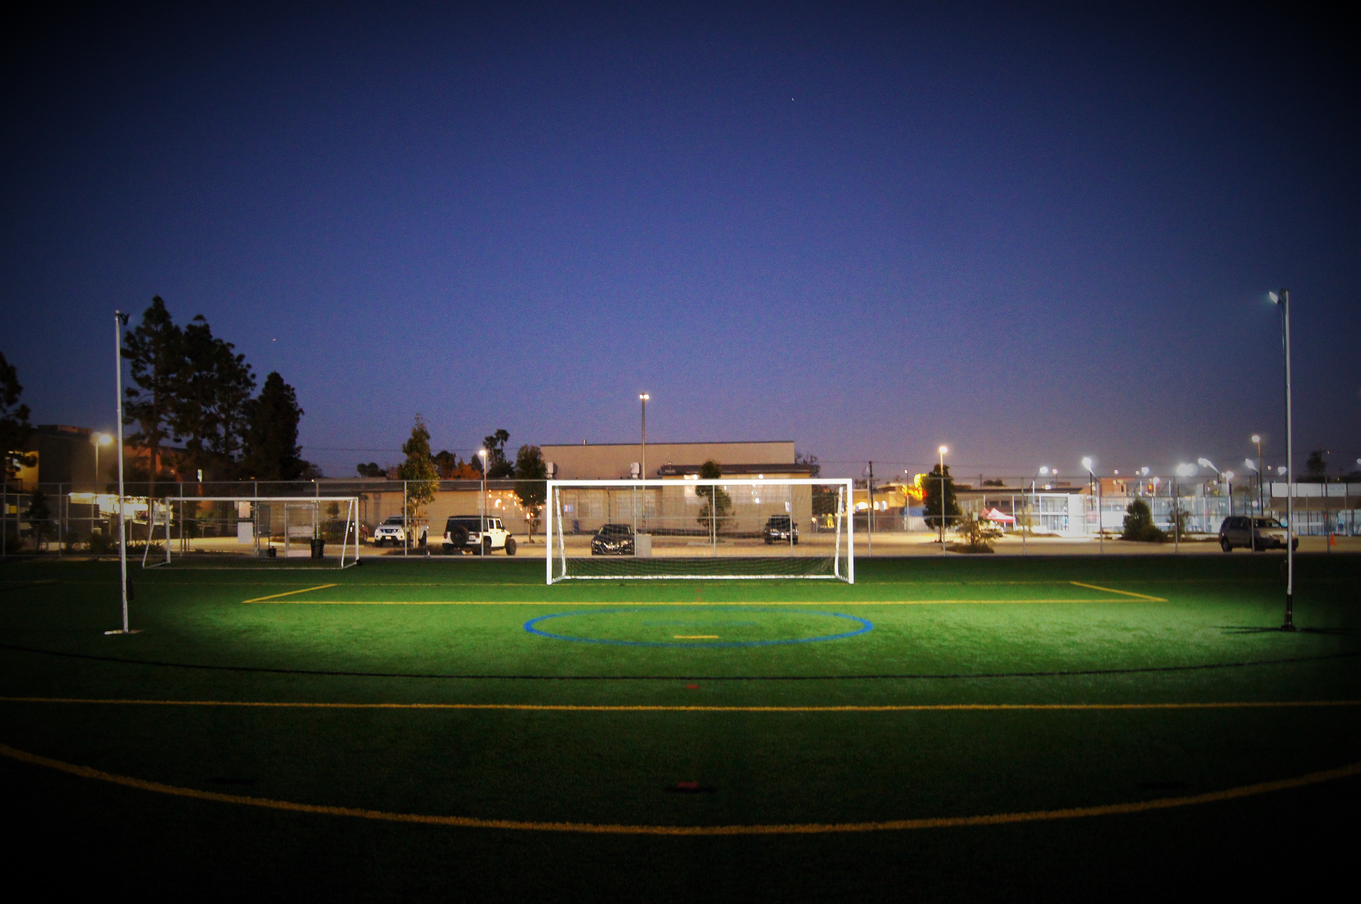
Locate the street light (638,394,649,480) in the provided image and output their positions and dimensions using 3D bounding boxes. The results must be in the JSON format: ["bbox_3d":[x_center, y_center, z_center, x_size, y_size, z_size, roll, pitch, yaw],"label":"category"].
[{"bbox_3d":[-2.530,1.040,70.321,0.650,10.201,0.350,0,-4,2],"label":"street light"}]

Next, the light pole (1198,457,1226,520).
[{"bbox_3d":[46.975,3.767,90.202,2.300,6.699,0.500,1,-4,-17],"label":"light pole"}]

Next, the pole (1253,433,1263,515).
[{"bbox_3d":[40.884,2.460,72.217,0.750,7.198,0.400,1,-4,-17],"label":"pole"}]

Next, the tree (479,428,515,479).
[{"bbox_3d":[-27.061,3.805,150.459,5.000,14.562,5.000,0,-4,2],"label":"tree"}]

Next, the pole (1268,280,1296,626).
[{"bbox_3d":[8.633,0.092,14.655,0.380,4.919,0.250,-1,-4,9],"label":"pole"}]

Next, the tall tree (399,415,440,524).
[{"bbox_3d":[-14.291,1.598,55.720,2.250,7.291,2.250,0,-3,0],"label":"tall tree"}]

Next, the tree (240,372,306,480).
[{"bbox_3d":[-34.563,0.145,86.438,5.500,13.904,5.500,0,-4,2],"label":"tree"}]

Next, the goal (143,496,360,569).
[{"bbox_3d":[-14.240,2.690,34.050,6.600,2.300,1.750,0,-4,2],"label":"goal"}]

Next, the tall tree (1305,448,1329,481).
[{"bbox_3d":[87.554,4.747,140.314,3.400,10.392,3.400,0,-3,0],"label":"tall tree"}]

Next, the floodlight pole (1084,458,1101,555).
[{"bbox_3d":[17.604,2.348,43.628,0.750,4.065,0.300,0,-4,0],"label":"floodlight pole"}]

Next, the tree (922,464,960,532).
[{"bbox_3d":[16.355,3.204,64.156,2.500,4.944,2.500,0,-4,2],"label":"tree"}]

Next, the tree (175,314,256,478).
[{"bbox_3d":[-39.042,-2.340,85.590,6.800,18.718,6.800,0,-4,2],"label":"tree"}]

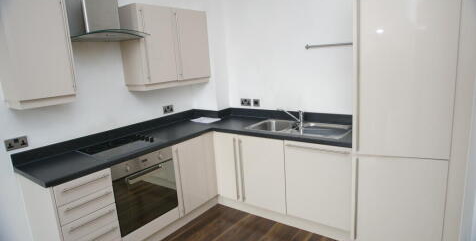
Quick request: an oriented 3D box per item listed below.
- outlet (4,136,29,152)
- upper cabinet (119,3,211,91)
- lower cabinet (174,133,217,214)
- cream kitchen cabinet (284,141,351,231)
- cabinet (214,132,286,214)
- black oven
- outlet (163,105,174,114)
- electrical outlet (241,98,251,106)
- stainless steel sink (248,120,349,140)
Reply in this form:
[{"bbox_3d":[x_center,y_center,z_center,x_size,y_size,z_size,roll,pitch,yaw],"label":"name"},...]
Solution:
[{"bbox_3d":[-1.650,0.175,2.077,0.012,0.087,0.147,5,14,36],"label":"outlet"},{"bbox_3d":[-0.735,-0.763,2.997,0.296,0.798,0.923,5,14,36],"label":"upper cabinet"},{"bbox_3d":[-0.645,0.517,3.017,0.572,0.725,0.575,5,14,36],"label":"lower cabinet"},{"bbox_3d":[0.840,0.501,2.635,0.592,0.725,0.572,5,14,36],"label":"cream kitchen cabinet"},{"bbox_3d":[0.258,0.453,3.054,0.847,0.725,0.572,5,14,36],"label":"cabinet"},{"bbox_3d":[-0.972,0.573,2.530,0.557,0.593,0.591,5,14,36],"label":"black oven"},{"bbox_3d":[-0.801,-0.124,3.223,0.012,0.087,0.147,5,14,36],"label":"outlet"},{"bbox_3d":[0.097,-0.213,3.356,0.147,0.087,0.012,5,14,36],"label":"electrical outlet"},{"bbox_3d":[0.576,0.158,2.774,0.965,0.164,0.467,5,14,36],"label":"stainless steel sink"}]

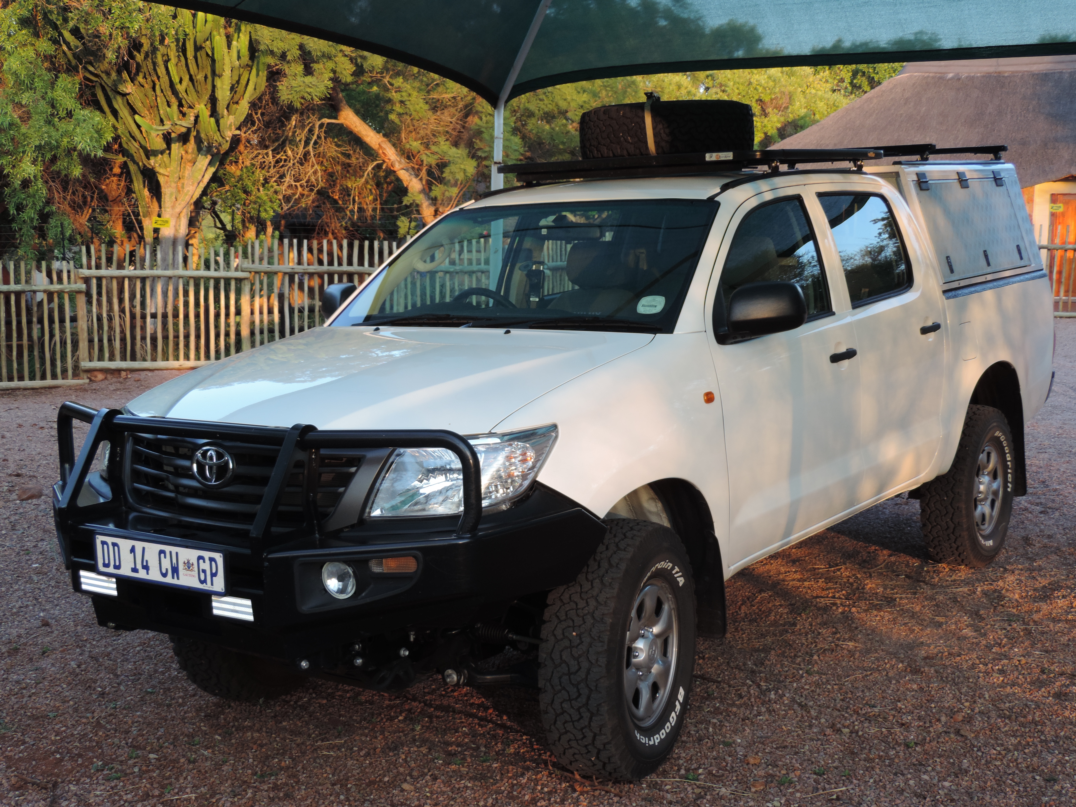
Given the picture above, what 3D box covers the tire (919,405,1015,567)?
[{"bbox_3d":[2.023,0.389,6.886,0.250,0.770,0.770,3,8,35],"label":"tire"}]

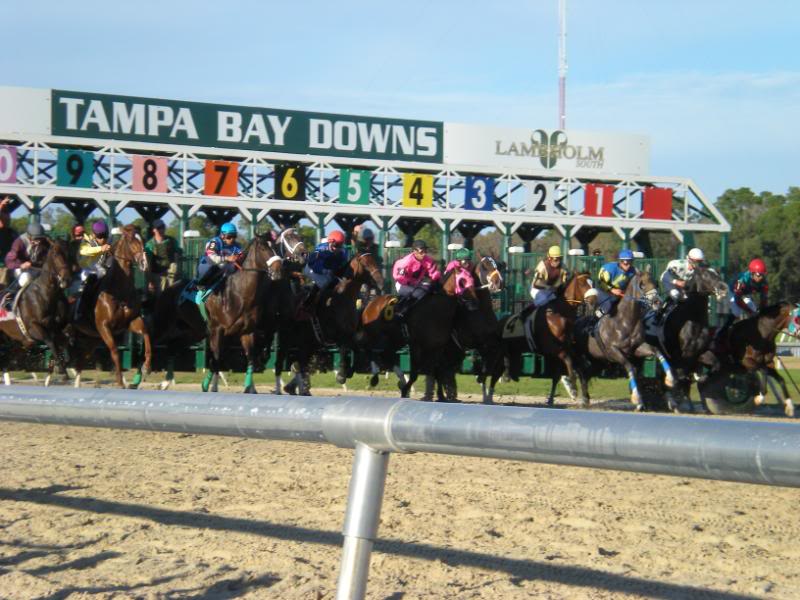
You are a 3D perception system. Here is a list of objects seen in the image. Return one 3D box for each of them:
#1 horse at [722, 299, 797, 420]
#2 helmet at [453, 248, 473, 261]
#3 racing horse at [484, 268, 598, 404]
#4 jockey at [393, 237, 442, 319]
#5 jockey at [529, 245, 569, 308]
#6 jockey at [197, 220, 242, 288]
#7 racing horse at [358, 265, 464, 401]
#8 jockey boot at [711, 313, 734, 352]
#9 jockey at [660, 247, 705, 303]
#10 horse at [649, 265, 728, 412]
[{"bbox_3d":[5.159,0.904,37.200,0.650,1.780,2.500,0,-1,-35],"label":"horse"},{"bbox_3d":[0.937,-0.673,36.100,0.220,0.180,0.280,0,0,-27],"label":"helmet"},{"bbox_3d":[2.096,0.589,36.200,0.650,2.000,2.400,0,-1,-31],"label":"racing horse"},{"bbox_3d":[0.238,-0.302,35.400,0.500,1.120,0.760,0,0,-28],"label":"jockey"},{"bbox_3d":[2.219,-0.303,36.300,0.480,1.040,0.700,0,0,-24],"label":"jockey"},{"bbox_3d":[-2.432,-0.593,32.700,0.520,0.920,0.650,0,-1,-29],"label":"jockey"},{"bbox_3d":[0.210,0.450,35.400,0.620,2.030,2.500,0,0,-29],"label":"racing horse"},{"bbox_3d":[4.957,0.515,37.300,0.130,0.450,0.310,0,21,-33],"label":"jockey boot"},{"bbox_3d":[4.296,-0.327,36.900,0.520,0.950,0.700,0,-1,-30],"label":"jockey"},{"bbox_3d":[4.042,0.584,36.800,0.670,2.250,2.450,0,-1,-31],"label":"horse"}]

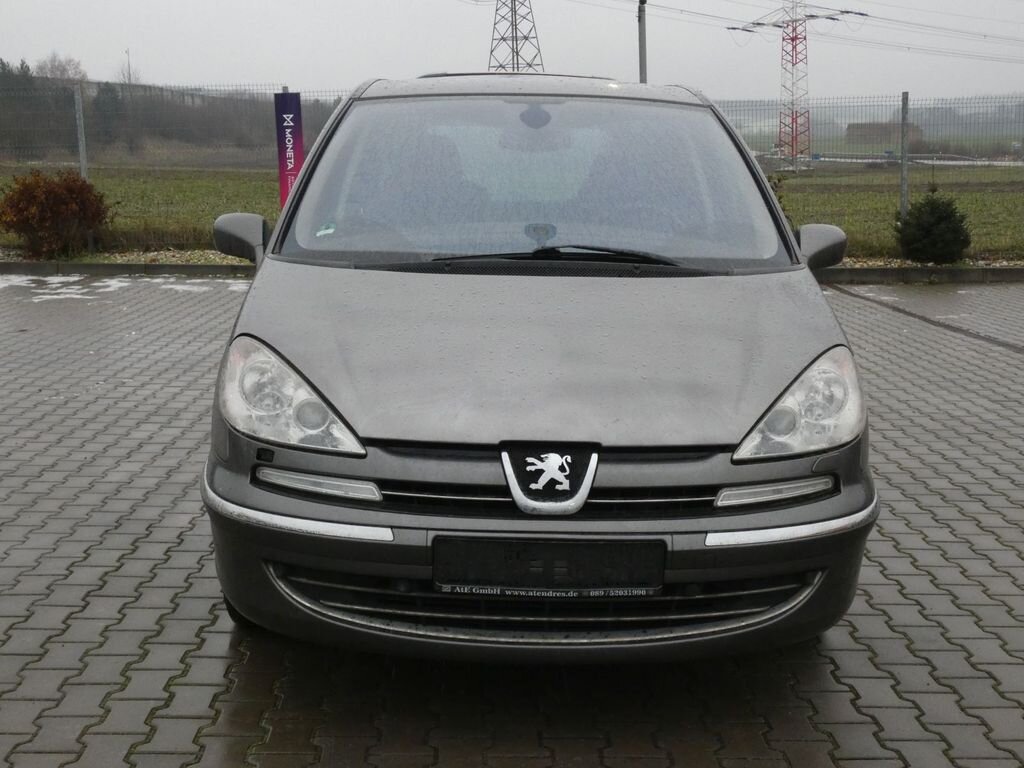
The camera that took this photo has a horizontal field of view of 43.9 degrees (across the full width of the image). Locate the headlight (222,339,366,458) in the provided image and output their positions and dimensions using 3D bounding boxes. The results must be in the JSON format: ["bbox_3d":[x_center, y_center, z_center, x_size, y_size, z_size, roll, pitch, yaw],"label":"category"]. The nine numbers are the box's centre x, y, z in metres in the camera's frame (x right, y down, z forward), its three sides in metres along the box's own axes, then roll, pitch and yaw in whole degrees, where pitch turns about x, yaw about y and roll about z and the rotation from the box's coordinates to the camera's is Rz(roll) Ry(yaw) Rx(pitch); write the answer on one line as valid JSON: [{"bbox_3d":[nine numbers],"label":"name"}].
[{"bbox_3d":[-0.549,0.007,3.265,0.450,0.210,0.580,1,10,-1],"label":"headlight"}]

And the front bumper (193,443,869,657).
[{"bbox_3d":[0.081,0.365,3.207,1.800,0.540,0.600,1,10,-1],"label":"front bumper"}]

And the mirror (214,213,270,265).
[{"bbox_3d":[-0.931,-0.505,4.407,0.200,0.170,0.150,1,10,-1],"label":"mirror"}]

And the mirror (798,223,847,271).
[{"bbox_3d":[1.078,-0.478,4.442,0.200,0.170,0.150,1,10,-1],"label":"mirror"}]

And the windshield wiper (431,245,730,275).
[{"bbox_3d":[0.208,-0.389,3.967,0.900,0.110,0.160,1,10,-1],"label":"windshield wiper"}]

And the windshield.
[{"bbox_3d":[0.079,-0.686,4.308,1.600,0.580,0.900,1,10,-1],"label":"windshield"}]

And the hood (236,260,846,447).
[{"bbox_3d":[0.085,-0.121,3.455,1.700,0.330,1.100,1,10,-1],"label":"hood"}]

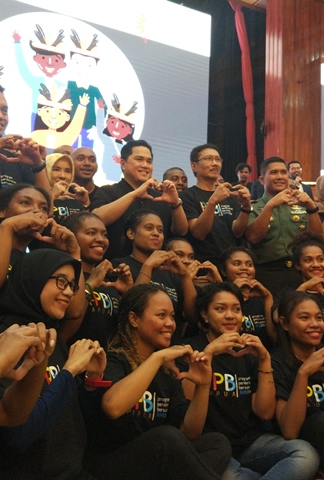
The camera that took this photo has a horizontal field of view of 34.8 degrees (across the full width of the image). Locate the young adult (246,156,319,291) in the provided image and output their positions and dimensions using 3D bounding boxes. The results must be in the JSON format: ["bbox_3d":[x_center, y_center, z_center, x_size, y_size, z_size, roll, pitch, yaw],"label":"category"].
[{"bbox_3d":[0.790,0.306,3.279,0.500,1.740,0.400,5,-7,-18],"label":"young adult"}]

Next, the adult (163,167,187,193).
[{"bbox_3d":[0.081,0.329,3.521,0.480,1.700,0.330,6,-8,-25],"label":"adult"}]

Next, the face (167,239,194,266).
[{"bbox_3d":[0.101,0.084,2.820,0.155,0.205,0.170,6,-8,-26],"label":"face"}]

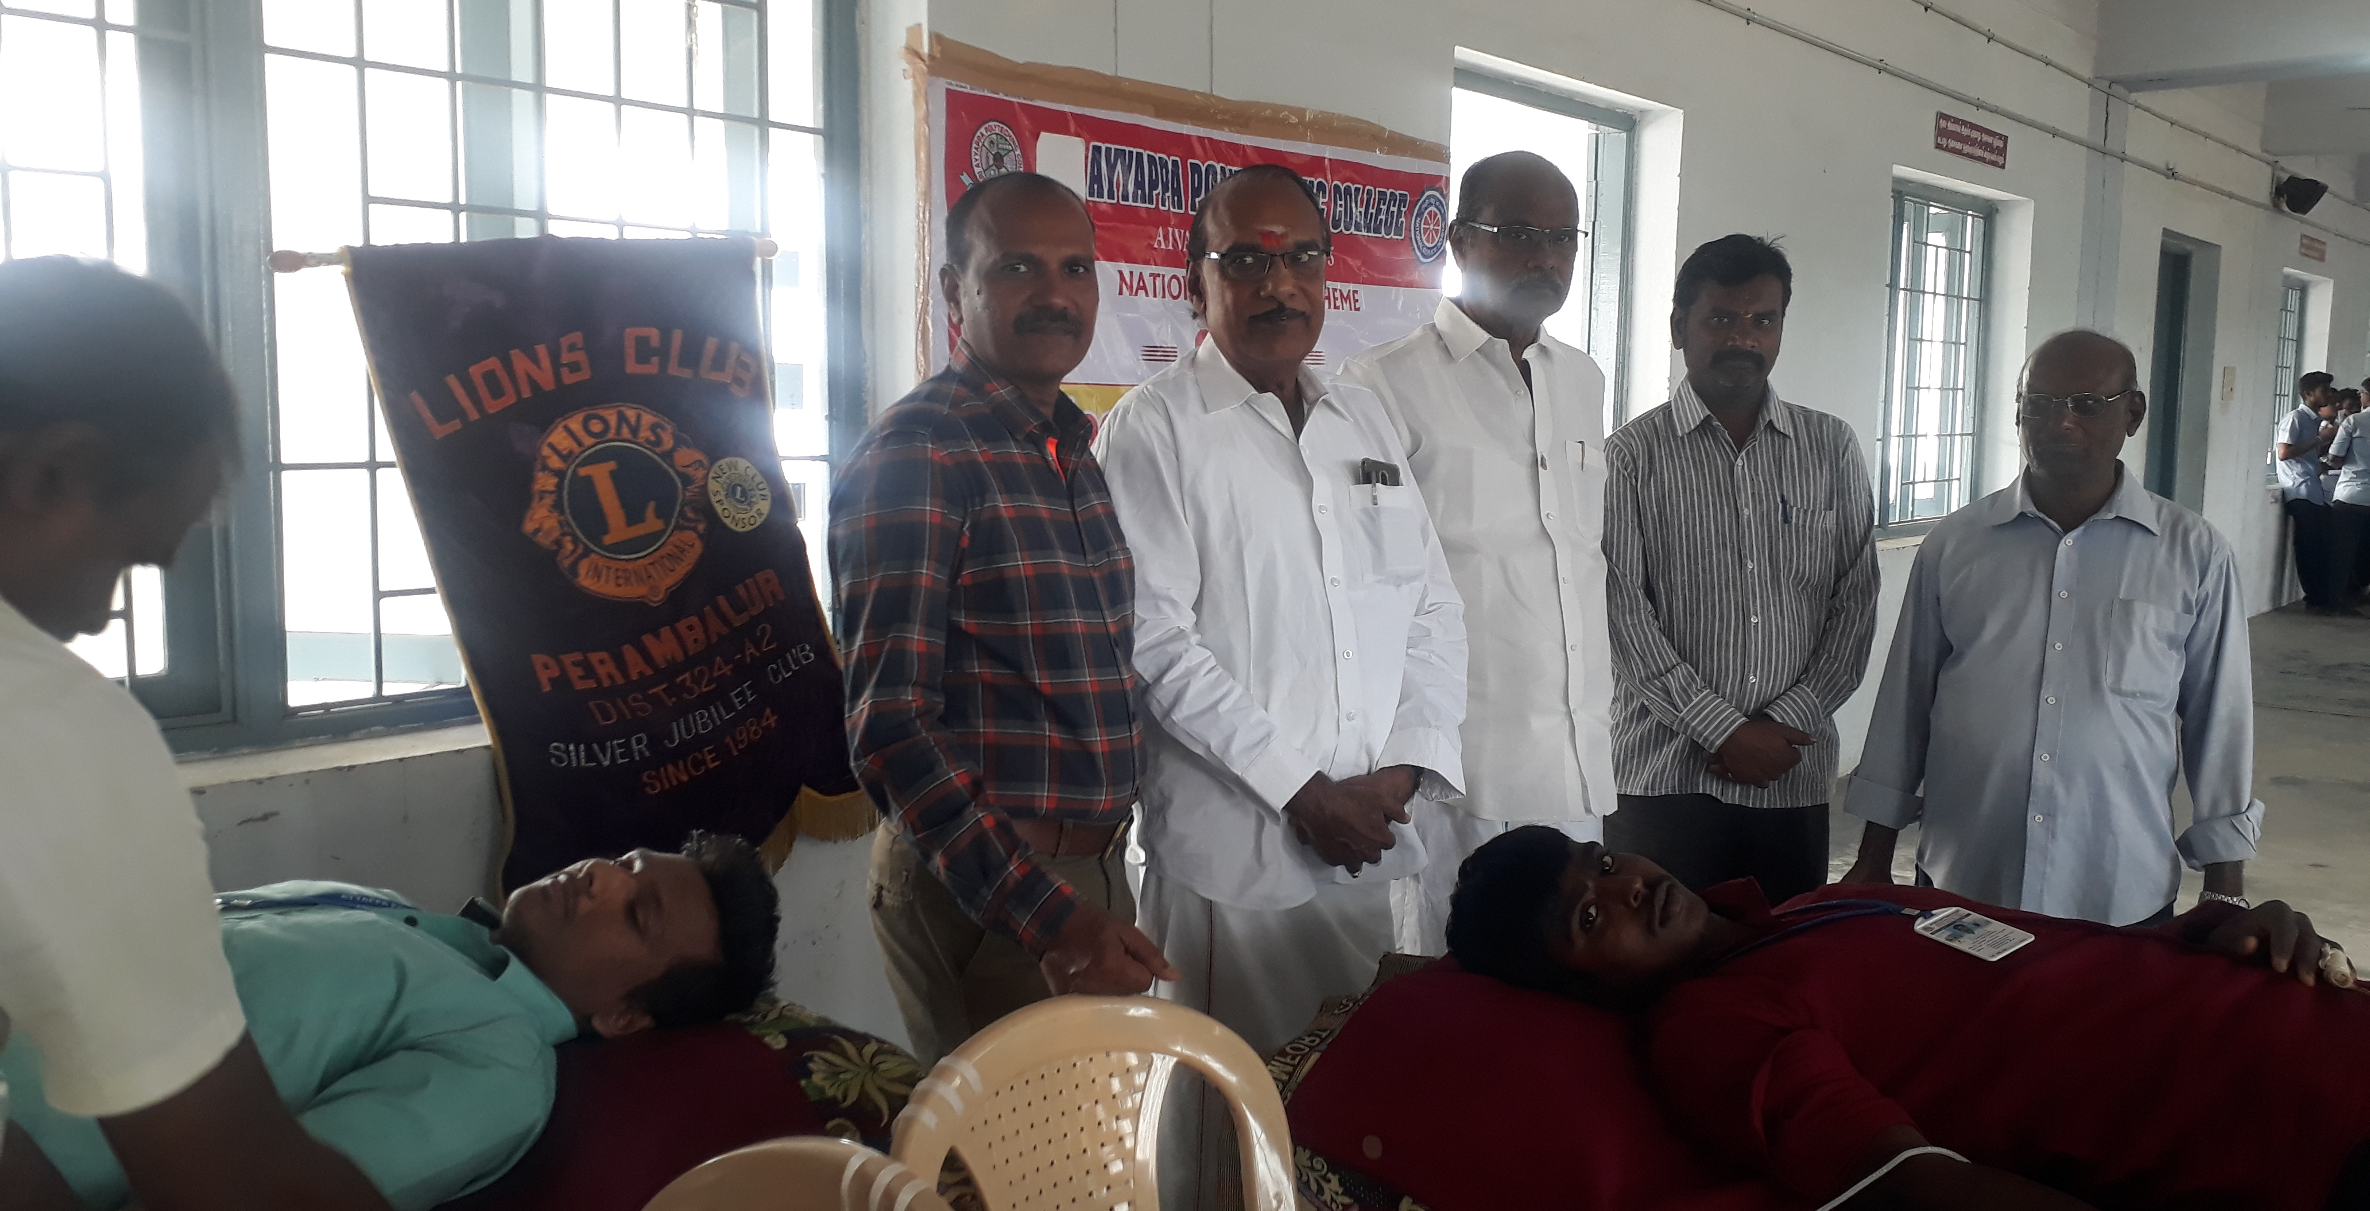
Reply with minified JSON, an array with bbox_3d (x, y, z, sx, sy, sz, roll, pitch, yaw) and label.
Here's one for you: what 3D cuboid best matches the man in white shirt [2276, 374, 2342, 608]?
[{"bbox_3d":[8.130,-0.825,13.323,0.400,1.700,0.470,3,7,24],"label":"man in white shirt"}]

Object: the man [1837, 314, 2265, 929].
[{"bbox_3d":[1.337,0.343,2.924,0.580,1.540,0.360,4,7,28],"label":"man"}]

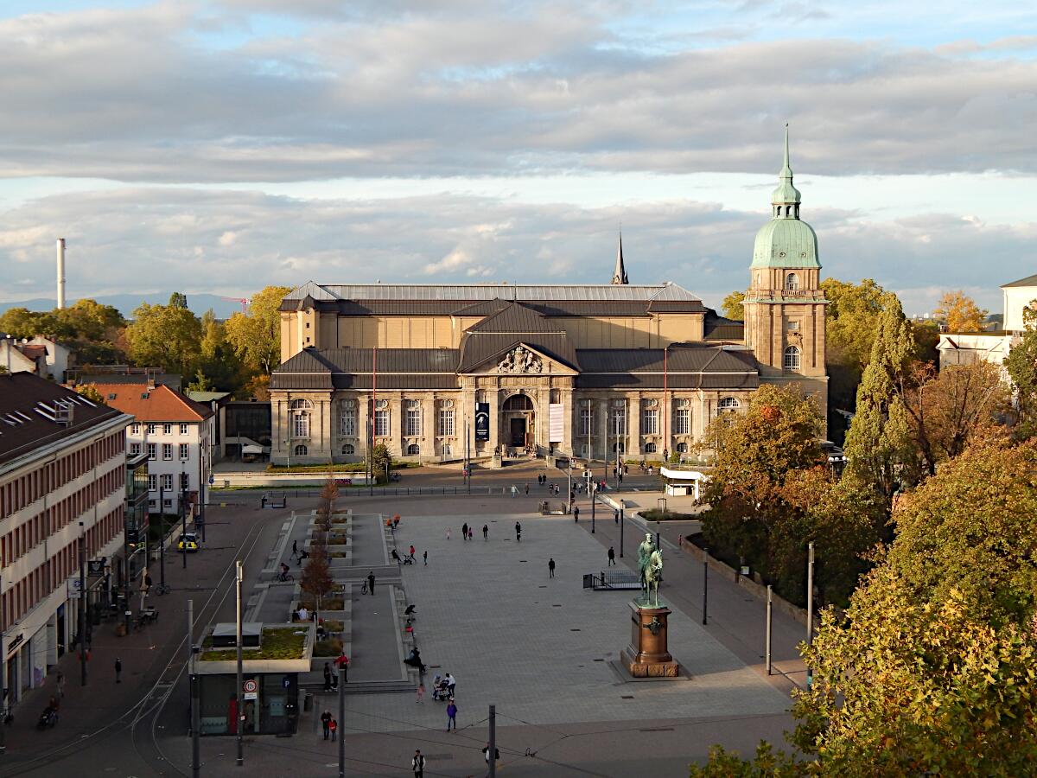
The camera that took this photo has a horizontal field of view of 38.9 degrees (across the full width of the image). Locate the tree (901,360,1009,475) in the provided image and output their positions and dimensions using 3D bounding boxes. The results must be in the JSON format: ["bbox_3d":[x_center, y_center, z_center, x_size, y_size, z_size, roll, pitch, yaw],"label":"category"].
[{"bbox_3d":[57.040,4.200,192.470,14.000,16.000,13.500,0,3,0],"label":"tree"}]

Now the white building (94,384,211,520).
[{"bbox_3d":[-45.060,7.010,176.870,15.500,14.900,12.000,0,3,-5],"label":"white building"}]

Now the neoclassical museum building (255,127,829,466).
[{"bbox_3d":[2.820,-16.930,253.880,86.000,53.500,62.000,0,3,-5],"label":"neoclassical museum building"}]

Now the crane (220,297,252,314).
[{"bbox_3d":[-192.440,-47.600,998.870,27.000,30.000,4.000,-2,3,-32],"label":"crane"}]

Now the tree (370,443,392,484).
[{"bbox_3d":[-19.280,10.500,206.810,3.300,5.800,3.300,0,3,0],"label":"tree"}]

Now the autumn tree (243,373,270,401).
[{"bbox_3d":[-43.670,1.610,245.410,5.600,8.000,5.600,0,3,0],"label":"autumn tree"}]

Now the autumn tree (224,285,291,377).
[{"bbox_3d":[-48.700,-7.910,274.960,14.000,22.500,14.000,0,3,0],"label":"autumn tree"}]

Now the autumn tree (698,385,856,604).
[{"bbox_3d":[22.090,8.150,126.590,13.200,17.000,12.800,0,3,0],"label":"autumn tree"}]

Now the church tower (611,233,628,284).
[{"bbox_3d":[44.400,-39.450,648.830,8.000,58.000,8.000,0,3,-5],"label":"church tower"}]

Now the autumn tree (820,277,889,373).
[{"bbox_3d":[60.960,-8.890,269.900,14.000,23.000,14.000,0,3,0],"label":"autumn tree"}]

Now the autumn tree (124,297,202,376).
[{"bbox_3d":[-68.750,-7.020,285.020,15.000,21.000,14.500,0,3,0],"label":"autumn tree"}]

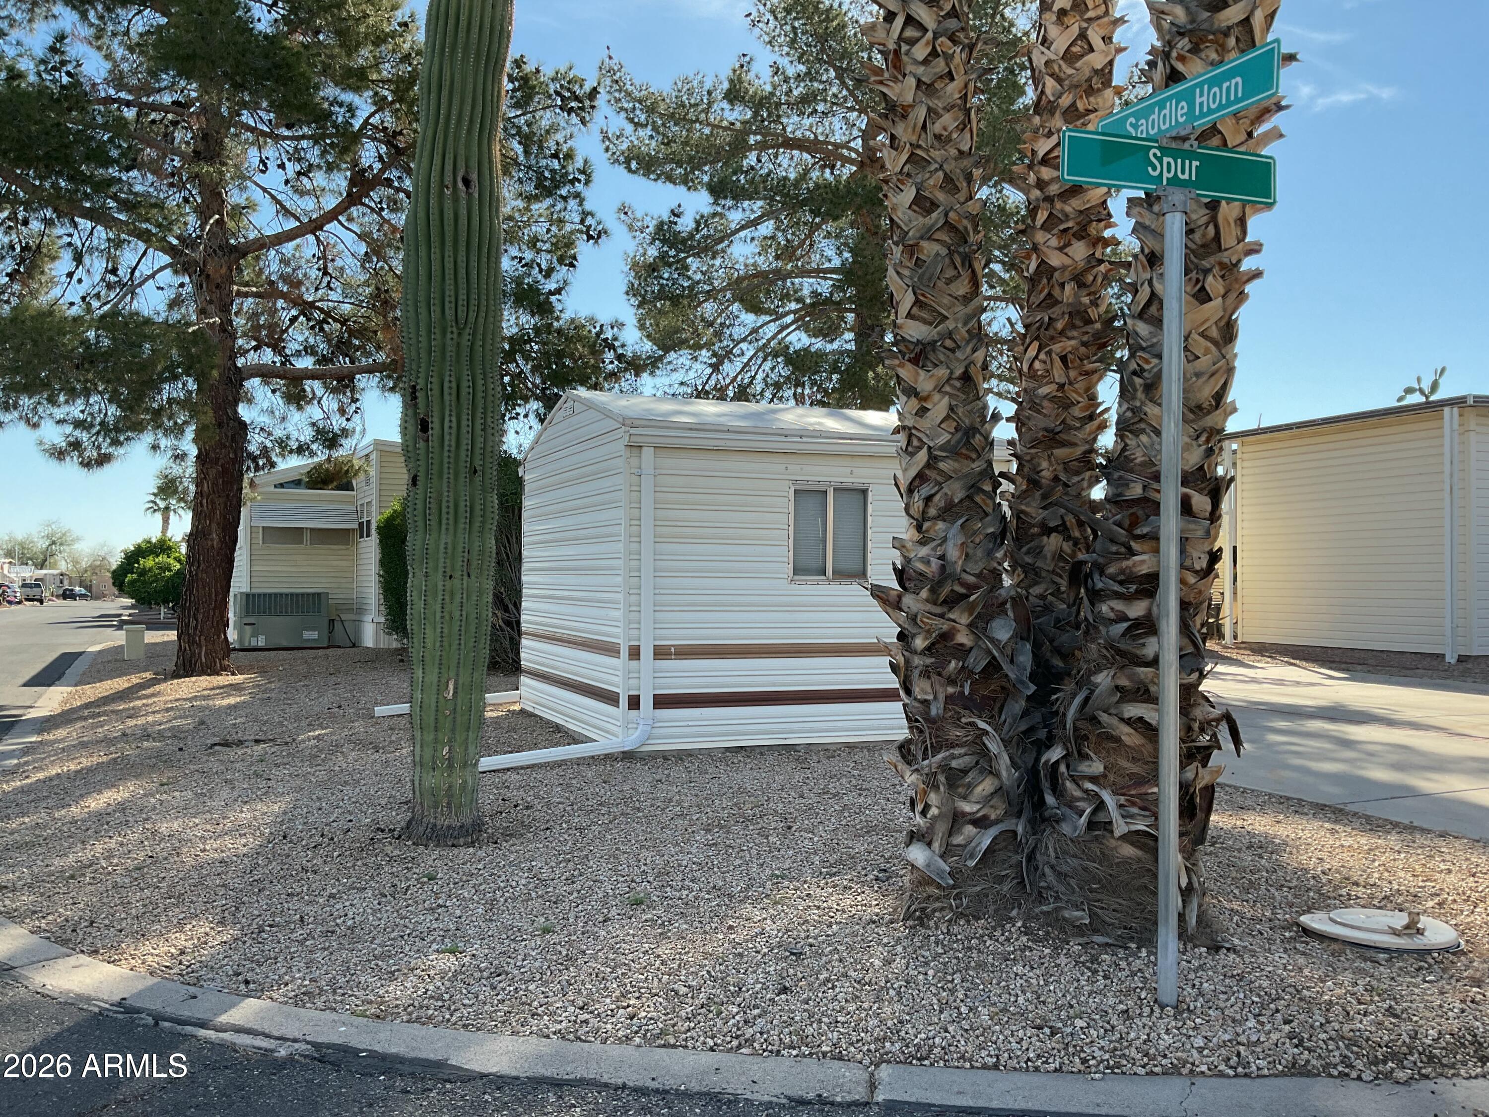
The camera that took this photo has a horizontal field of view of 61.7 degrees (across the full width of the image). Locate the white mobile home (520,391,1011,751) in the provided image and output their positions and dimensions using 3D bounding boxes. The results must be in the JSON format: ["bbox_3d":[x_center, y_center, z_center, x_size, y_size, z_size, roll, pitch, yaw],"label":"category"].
[{"bbox_3d":[0.014,0.032,10.947,3.231,2.796,3.590,1,-1,-22],"label":"white mobile home"}]

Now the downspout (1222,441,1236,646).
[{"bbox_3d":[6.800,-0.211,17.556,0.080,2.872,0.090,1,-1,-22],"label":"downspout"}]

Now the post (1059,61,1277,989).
[{"bbox_3d":[1.239,-0.048,3.610,0.770,2.660,0.770,1,-1,-22],"label":"post"}]

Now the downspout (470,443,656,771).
[{"bbox_3d":[-1.189,0.311,8.517,1.265,2.258,0.200,1,-1,-22],"label":"downspout"}]

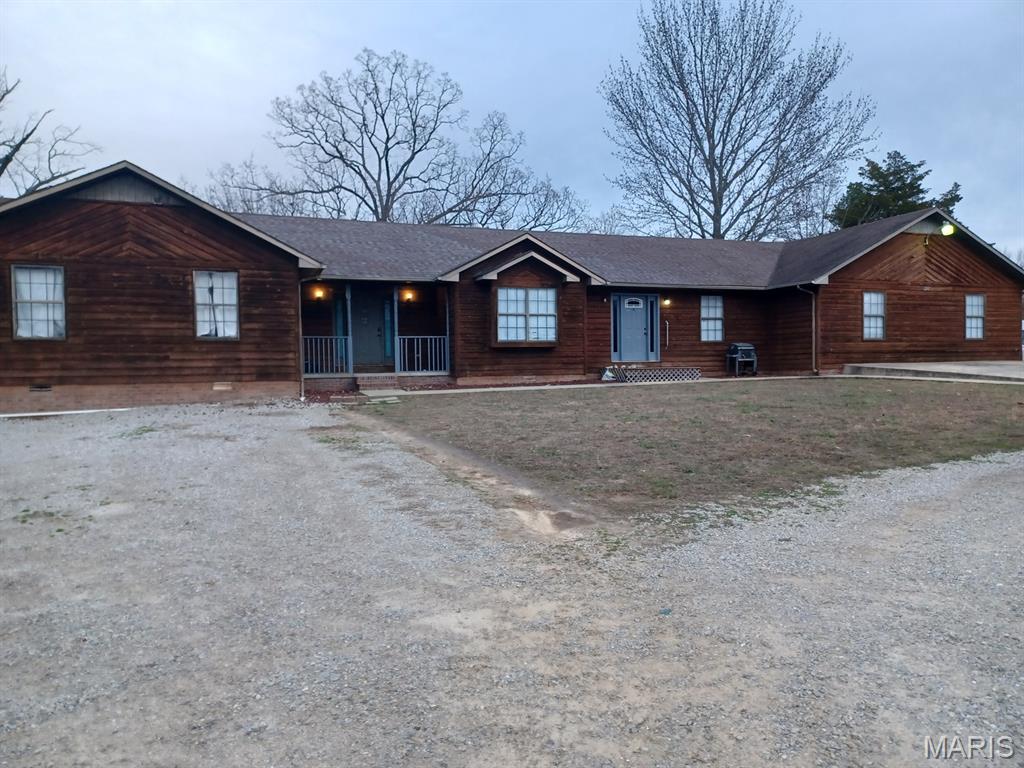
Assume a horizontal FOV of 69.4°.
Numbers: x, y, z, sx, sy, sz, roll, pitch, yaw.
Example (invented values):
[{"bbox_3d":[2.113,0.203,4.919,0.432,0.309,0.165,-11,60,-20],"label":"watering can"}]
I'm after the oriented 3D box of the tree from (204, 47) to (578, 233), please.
[{"bbox_3d":[-6.200,-9.000,38.500,19.000,16.500,16.500,0,3,0],"label":"tree"}]

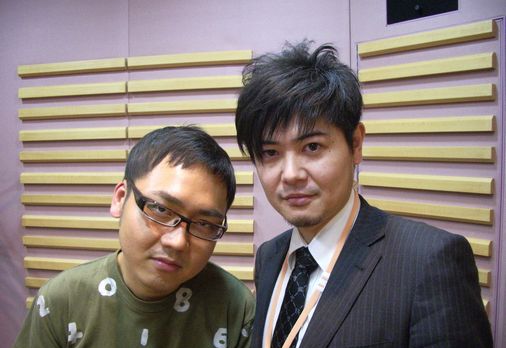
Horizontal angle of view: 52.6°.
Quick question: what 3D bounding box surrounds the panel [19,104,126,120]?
[{"bbox_3d":[-0.709,-0.242,2.013,0.484,0.041,0.024,0,4,16],"label":"panel"}]

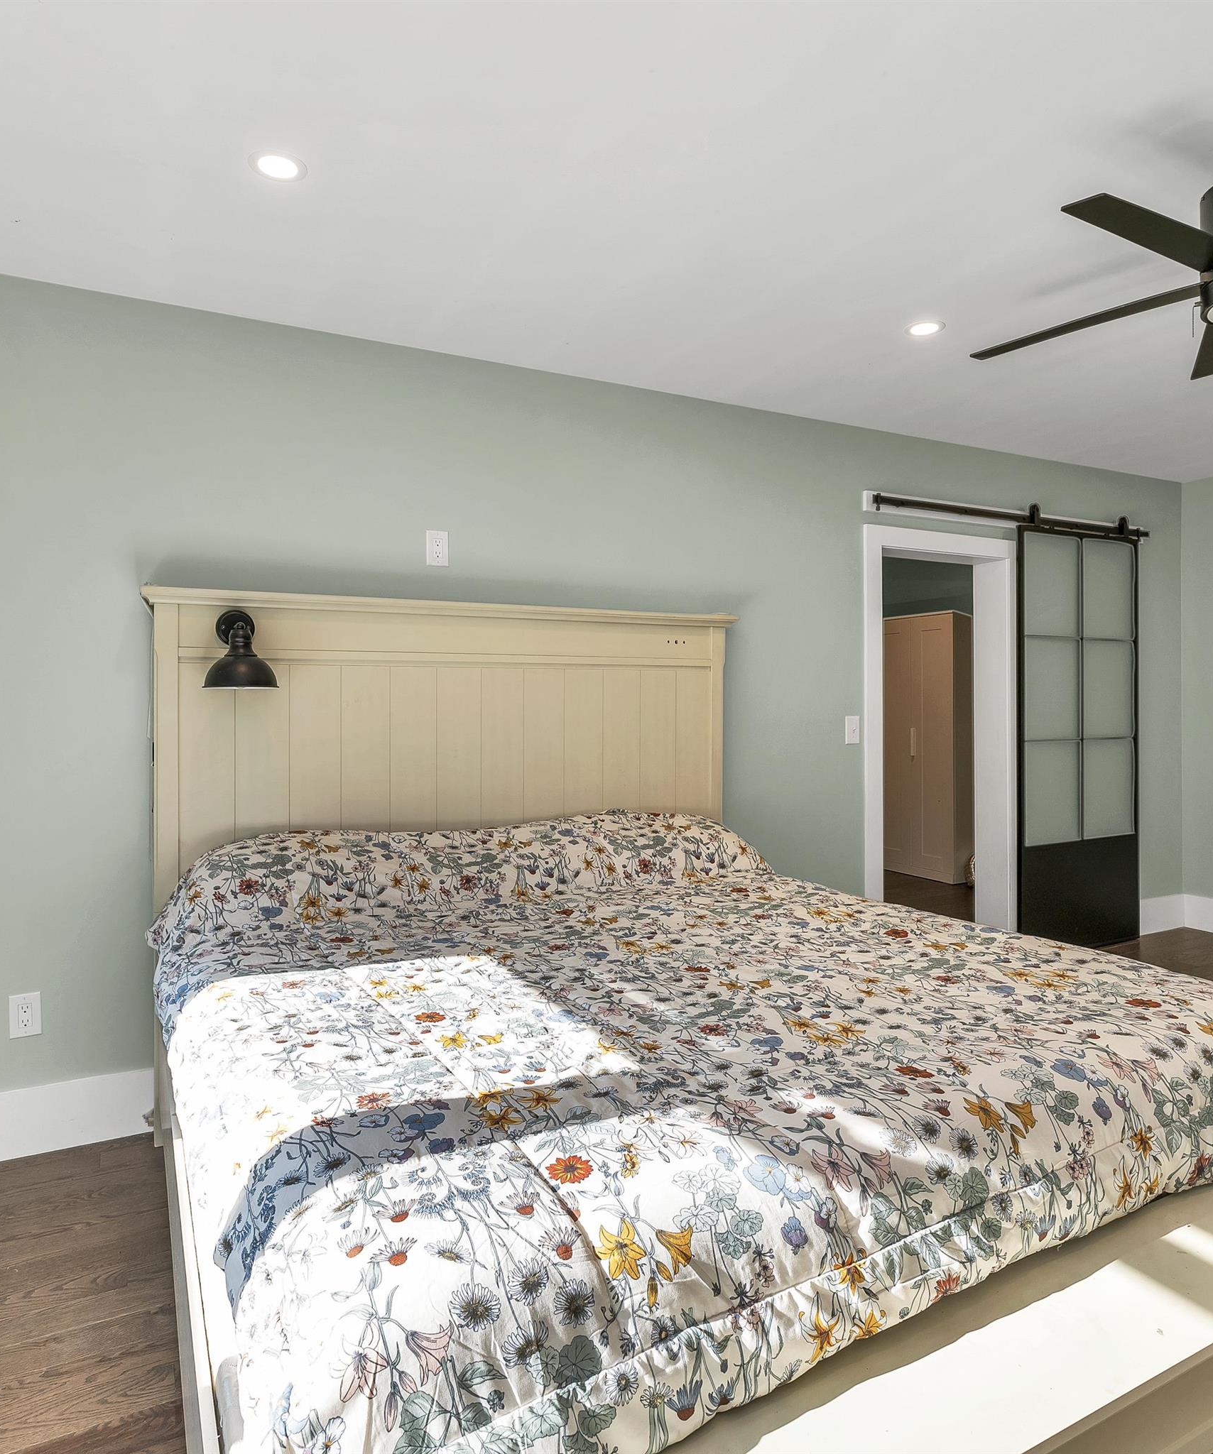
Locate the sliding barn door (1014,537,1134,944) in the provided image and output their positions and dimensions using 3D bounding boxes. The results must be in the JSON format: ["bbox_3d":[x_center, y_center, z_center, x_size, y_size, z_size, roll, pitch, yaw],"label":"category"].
[{"bbox_3d":[2.433,0.080,4.347,0.910,2.132,0.043,0,0,-27],"label":"sliding barn door"}]

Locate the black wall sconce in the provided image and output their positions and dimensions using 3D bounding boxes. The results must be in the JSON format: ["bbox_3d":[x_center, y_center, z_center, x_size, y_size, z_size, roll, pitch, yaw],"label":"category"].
[{"bbox_3d":[-1.048,-0.228,2.430,0.196,0.238,0.240,0,0,-27],"label":"black wall sconce"}]

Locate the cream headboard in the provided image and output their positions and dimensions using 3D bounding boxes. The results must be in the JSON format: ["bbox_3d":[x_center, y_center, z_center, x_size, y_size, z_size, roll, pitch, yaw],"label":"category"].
[{"bbox_3d":[-0.412,0.395,2.890,2.042,1.592,0.113,0,0,-27],"label":"cream headboard"}]

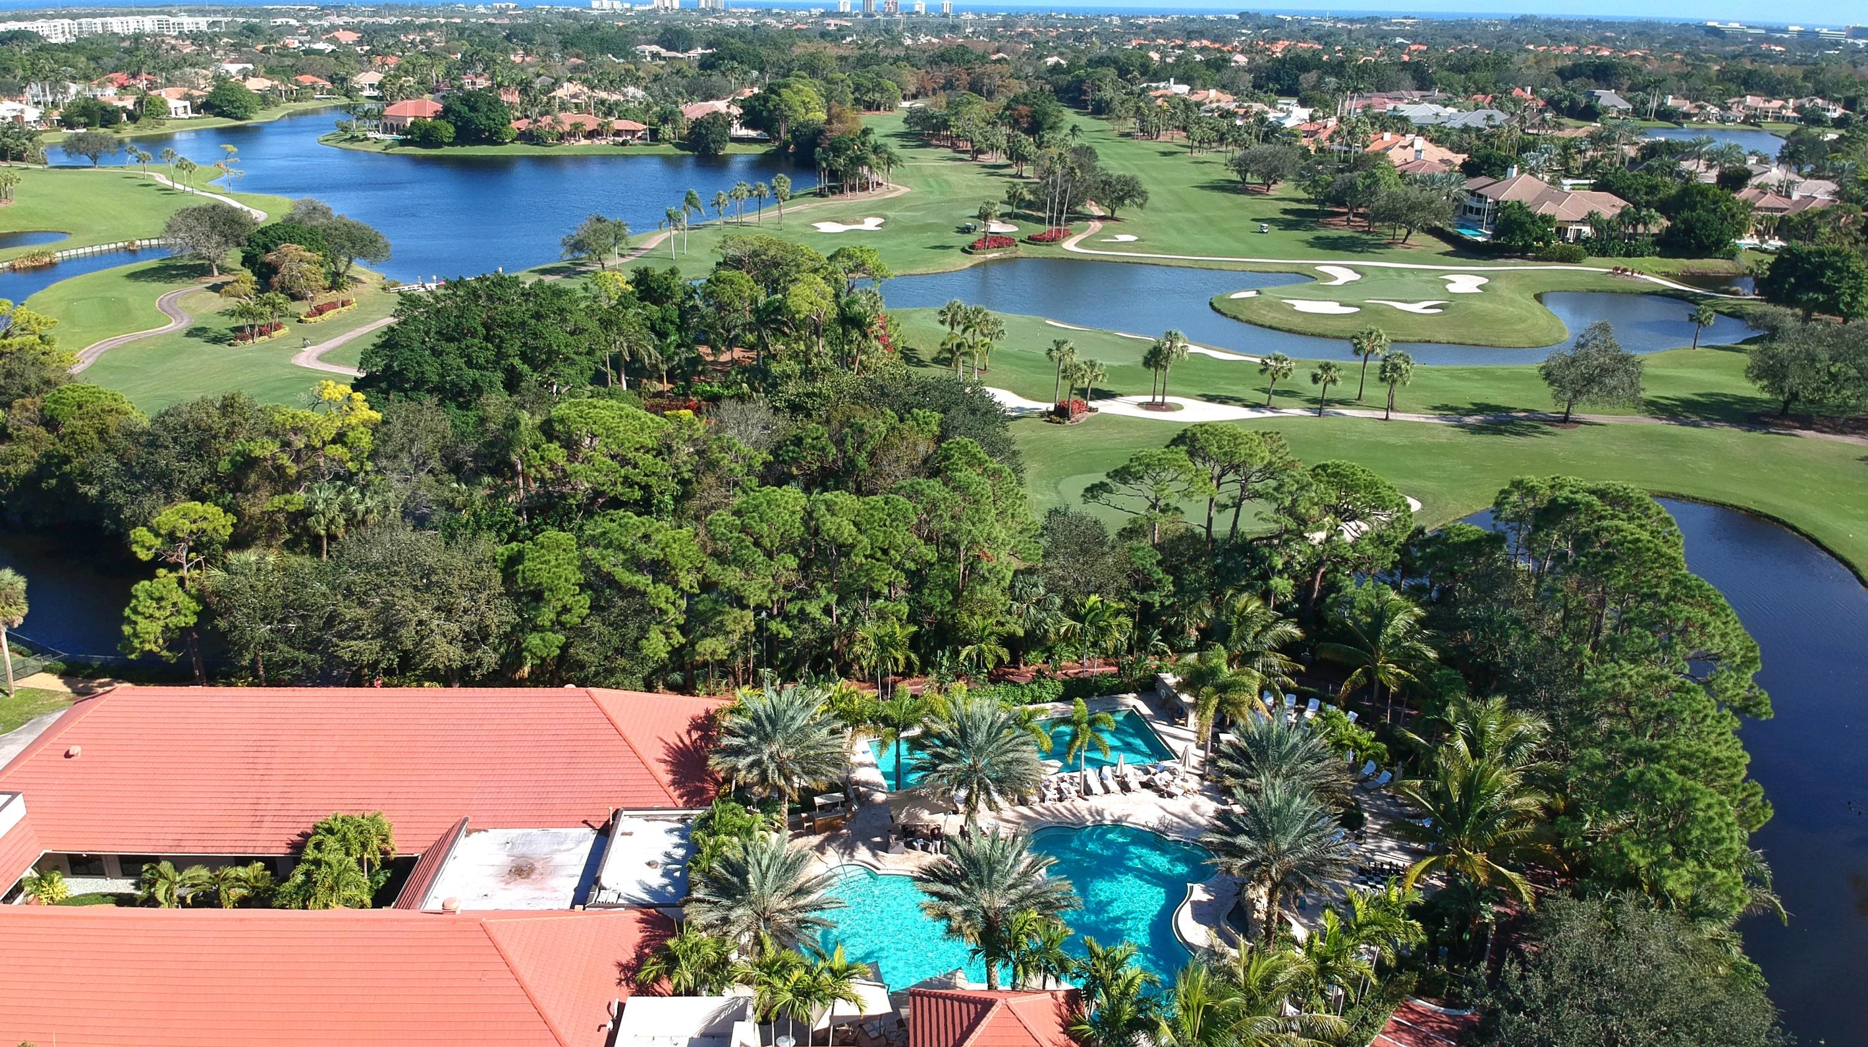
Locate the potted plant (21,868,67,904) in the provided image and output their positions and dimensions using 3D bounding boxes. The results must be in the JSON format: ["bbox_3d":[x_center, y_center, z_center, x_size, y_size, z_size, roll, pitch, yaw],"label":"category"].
[{"bbox_3d":[-42.659,17.724,64.694,1.900,1.900,1.800,1,21,0],"label":"potted plant"}]

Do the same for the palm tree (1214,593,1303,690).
[{"bbox_3d":[20.262,8.608,85.214,5.960,7.970,5.960,1,21,0],"label":"palm tree"}]

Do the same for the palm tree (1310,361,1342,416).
[{"bbox_3d":[43.175,-14.819,149.084,3.370,6.170,3.370,1,21,0],"label":"palm tree"}]

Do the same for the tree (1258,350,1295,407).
[{"bbox_3d":[38.493,-16.133,152.074,4.100,6.340,4.100,1,21,0],"label":"tree"}]

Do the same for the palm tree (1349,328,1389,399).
[{"bbox_3d":[49.735,-18.168,155.065,4.670,8.270,4.670,1,21,0],"label":"palm tree"}]

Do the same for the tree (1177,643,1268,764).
[{"bbox_3d":[17.384,11.527,81.466,5.600,8.300,5.600,1,21,0],"label":"tree"}]

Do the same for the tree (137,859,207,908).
[{"bbox_3d":[-35.927,17.204,63.893,3.316,3.183,3.216,1,21,0],"label":"tree"}]

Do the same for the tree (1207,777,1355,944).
[{"bbox_3d":[16.819,17.178,66.250,7.300,8.700,7.300,1,21,0],"label":"tree"}]

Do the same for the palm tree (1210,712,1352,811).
[{"bbox_3d":[18.870,14.650,72.879,7.400,8.700,7.400,1,21,0],"label":"palm tree"}]

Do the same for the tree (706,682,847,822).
[{"bbox_3d":[-7.950,12.532,69.841,7.108,8.288,6.895,1,21,0],"label":"tree"}]

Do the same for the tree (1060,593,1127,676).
[{"bbox_3d":[10.591,7.826,89.568,4.340,6.040,4.340,1,21,0],"label":"tree"}]

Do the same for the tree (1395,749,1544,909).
[{"bbox_3d":[25.882,15.924,65.248,7.390,8.890,7.390,1,21,0],"label":"tree"}]

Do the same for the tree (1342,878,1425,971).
[{"bbox_3d":[20.750,19.937,62.723,3.900,6.200,3.900,1,21,0],"label":"tree"}]

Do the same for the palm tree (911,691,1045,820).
[{"bbox_3d":[2.200,12.720,70.254,6.925,7.876,6.717,1,21,0],"label":"palm tree"}]

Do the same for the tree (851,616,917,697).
[{"bbox_3d":[-3.104,8.464,84.424,4.093,5.524,3.970,1,21,0],"label":"tree"}]

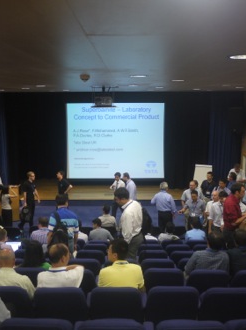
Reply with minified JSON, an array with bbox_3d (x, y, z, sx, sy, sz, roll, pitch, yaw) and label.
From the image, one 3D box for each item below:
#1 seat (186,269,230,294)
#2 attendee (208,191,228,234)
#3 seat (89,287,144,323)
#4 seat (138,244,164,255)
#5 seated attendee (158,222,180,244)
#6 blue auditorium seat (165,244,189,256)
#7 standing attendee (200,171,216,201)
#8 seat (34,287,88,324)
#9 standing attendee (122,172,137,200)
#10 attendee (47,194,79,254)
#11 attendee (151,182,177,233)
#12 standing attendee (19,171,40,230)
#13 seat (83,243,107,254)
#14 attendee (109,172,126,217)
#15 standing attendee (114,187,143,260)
[{"bbox_3d":[0.983,1.605,4.432,0.500,0.920,0.600,0,10,1],"label":"seat"},{"bbox_3d":[1.872,1.356,7.089,0.500,1.720,0.400,-8,12,-40],"label":"attendee"},{"bbox_3d":[-0.060,1.540,3.791,0.520,0.830,0.580,0,10,0],"label":"seat"},{"bbox_3d":[0.525,1.880,6.944,0.500,0.920,0.600,0,10,1],"label":"seat"},{"bbox_3d":[0.995,1.804,7.960,0.500,1.200,0.750,0,10,1],"label":"seated attendee"},{"bbox_3d":[0.997,1.840,6.668,0.500,0.820,0.520,0,4,1],"label":"blue auditorium seat"},{"bbox_3d":[2.643,1.072,11.066,0.500,1.740,0.340,1,10,8],"label":"standing attendee"},{"bbox_3d":[-0.578,1.522,3.667,0.530,0.880,0.600,0,9,0],"label":"seat"},{"bbox_3d":[0.194,1.120,10.662,0.380,1.780,0.500,2,5,30],"label":"standing attendee"},{"bbox_3d":[-0.879,1.268,5.358,0.500,1.650,0.400,0,4,6],"label":"attendee"},{"bbox_3d":[1.038,1.300,8.850,0.560,1.770,0.380,-2,10,-7],"label":"attendee"},{"bbox_3d":[-2.797,1.063,10.611,0.500,1.750,0.500,5,11,28],"label":"standing attendee"},{"bbox_3d":[-0.518,1.887,7.143,0.520,0.830,0.500,0,10,0],"label":"seat"},{"bbox_3d":[-0.172,1.084,11.114,0.500,1.700,0.380,-1,10,-8],"label":"attendee"},{"bbox_3d":[0.094,1.203,5.591,0.450,1.740,0.500,2,10,15],"label":"standing attendee"}]

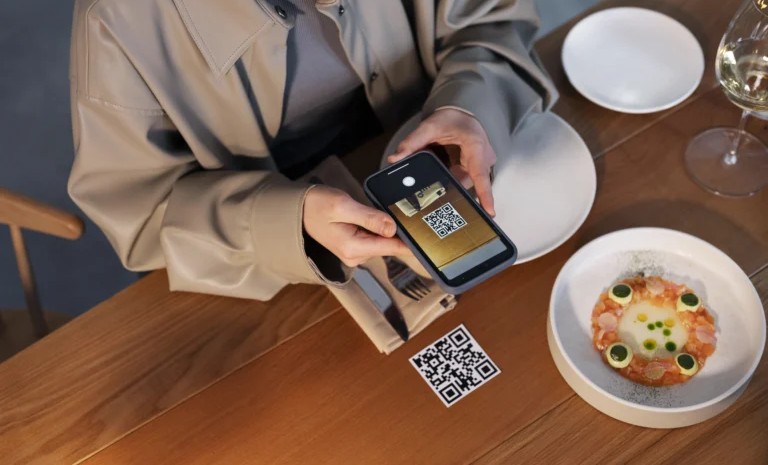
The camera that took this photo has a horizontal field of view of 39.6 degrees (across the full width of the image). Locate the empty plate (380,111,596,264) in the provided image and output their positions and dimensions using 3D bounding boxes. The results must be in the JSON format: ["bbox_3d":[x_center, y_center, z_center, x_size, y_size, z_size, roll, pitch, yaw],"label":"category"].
[{"bbox_3d":[0.109,-0.054,1.117,0.222,0.021,0.222,-1,57,2],"label":"empty plate"}]

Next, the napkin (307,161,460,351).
[{"bbox_3d":[-0.027,0.017,1.084,0.098,0.012,0.224,-33,61,-17],"label":"napkin"}]

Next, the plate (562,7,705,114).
[{"bbox_3d":[0.278,-0.189,1.196,0.156,0.019,0.156,-1,57,2],"label":"plate"}]

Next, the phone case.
[{"bbox_3d":[0.049,-0.012,0.957,0.075,0.011,0.151,-28,56,-16],"label":"phone case"}]

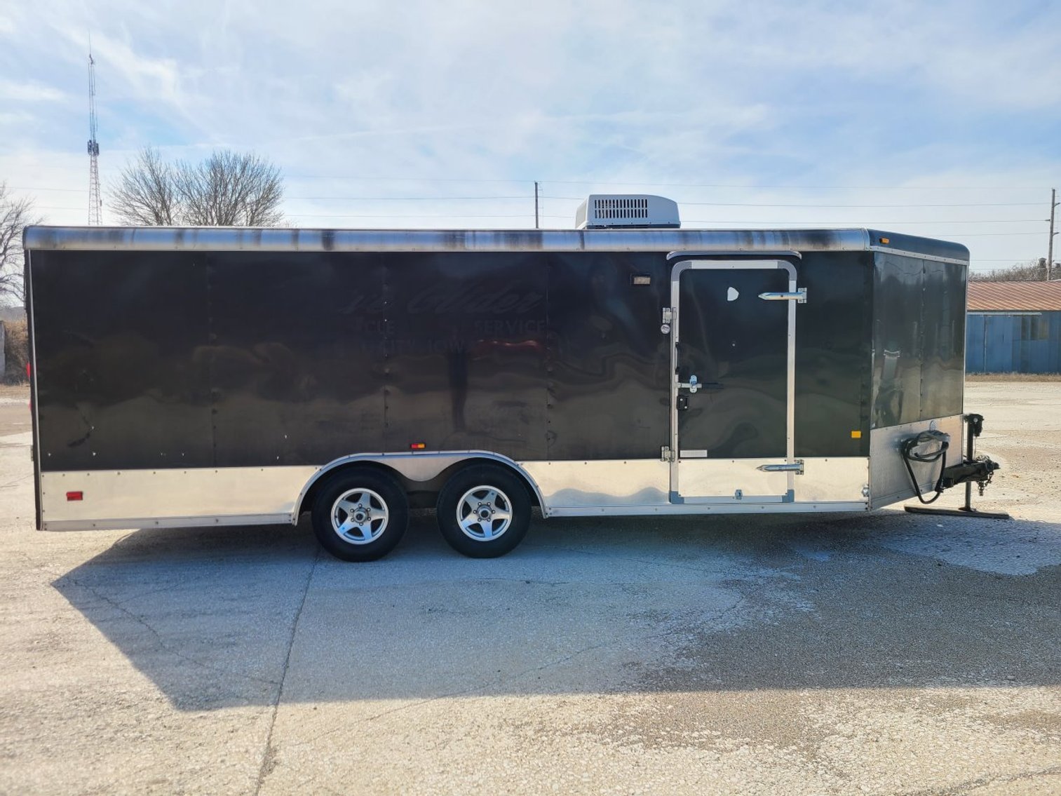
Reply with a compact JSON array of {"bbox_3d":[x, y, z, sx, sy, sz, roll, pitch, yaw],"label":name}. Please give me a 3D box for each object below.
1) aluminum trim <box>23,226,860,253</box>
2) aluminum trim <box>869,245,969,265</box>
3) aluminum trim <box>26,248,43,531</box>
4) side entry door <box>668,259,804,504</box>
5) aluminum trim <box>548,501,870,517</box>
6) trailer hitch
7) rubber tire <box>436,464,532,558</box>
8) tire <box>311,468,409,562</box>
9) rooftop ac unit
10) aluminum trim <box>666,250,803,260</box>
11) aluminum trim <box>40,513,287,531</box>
[{"bbox_3d":[-0.480,-1.161,5.840,6.150,0.180,0.120,-1,4,-4],"label":"aluminum trim"},{"bbox_3d":[3.244,-1.169,6.586,1.760,0.055,0.030,-4,5,-40],"label":"aluminum trim"},{"bbox_3d":[-3.511,-0.044,5.648,0.055,2.000,0.050,-1,4,-4],"label":"aluminum trim"},{"bbox_3d":[1.534,-0.118,6.027,1.000,1.840,0.070,-1,4,-4],"label":"side entry door"},{"bbox_3d":[1.380,0.848,6.078,2.500,0.078,0.035,-1,4,-4],"label":"aluminum trim"},{"bbox_3d":[4.018,0.611,7.426,0.800,0.920,0.620,-1,4,-4],"label":"trailer hitch"},{"bbox_3d":[-0.355,0.848,6.093,0.710,0.710,0.225,-1,4,-4],"label":"rubber tire"},{"bbox_3d":[-1.279,0.859,6.022,0.710,0.710,0.225,-1,4,-4],"label":"tire"},{"bbox_3d":[0.842,-1.585,7.093,0.820,0.325,0.740,-1,4,-4],"label":"rooftop ac unit"},{"bbox_3d":[1.535,-1.069,5.934,1.050,0.065,0.045,-1,4,-4],"label":"aluminum trim"},{"bbox_3d":[-2.626,0.899,5.769,1.760,0.080,0.035,-1,4,-4],"label":"aluminum trim"}]

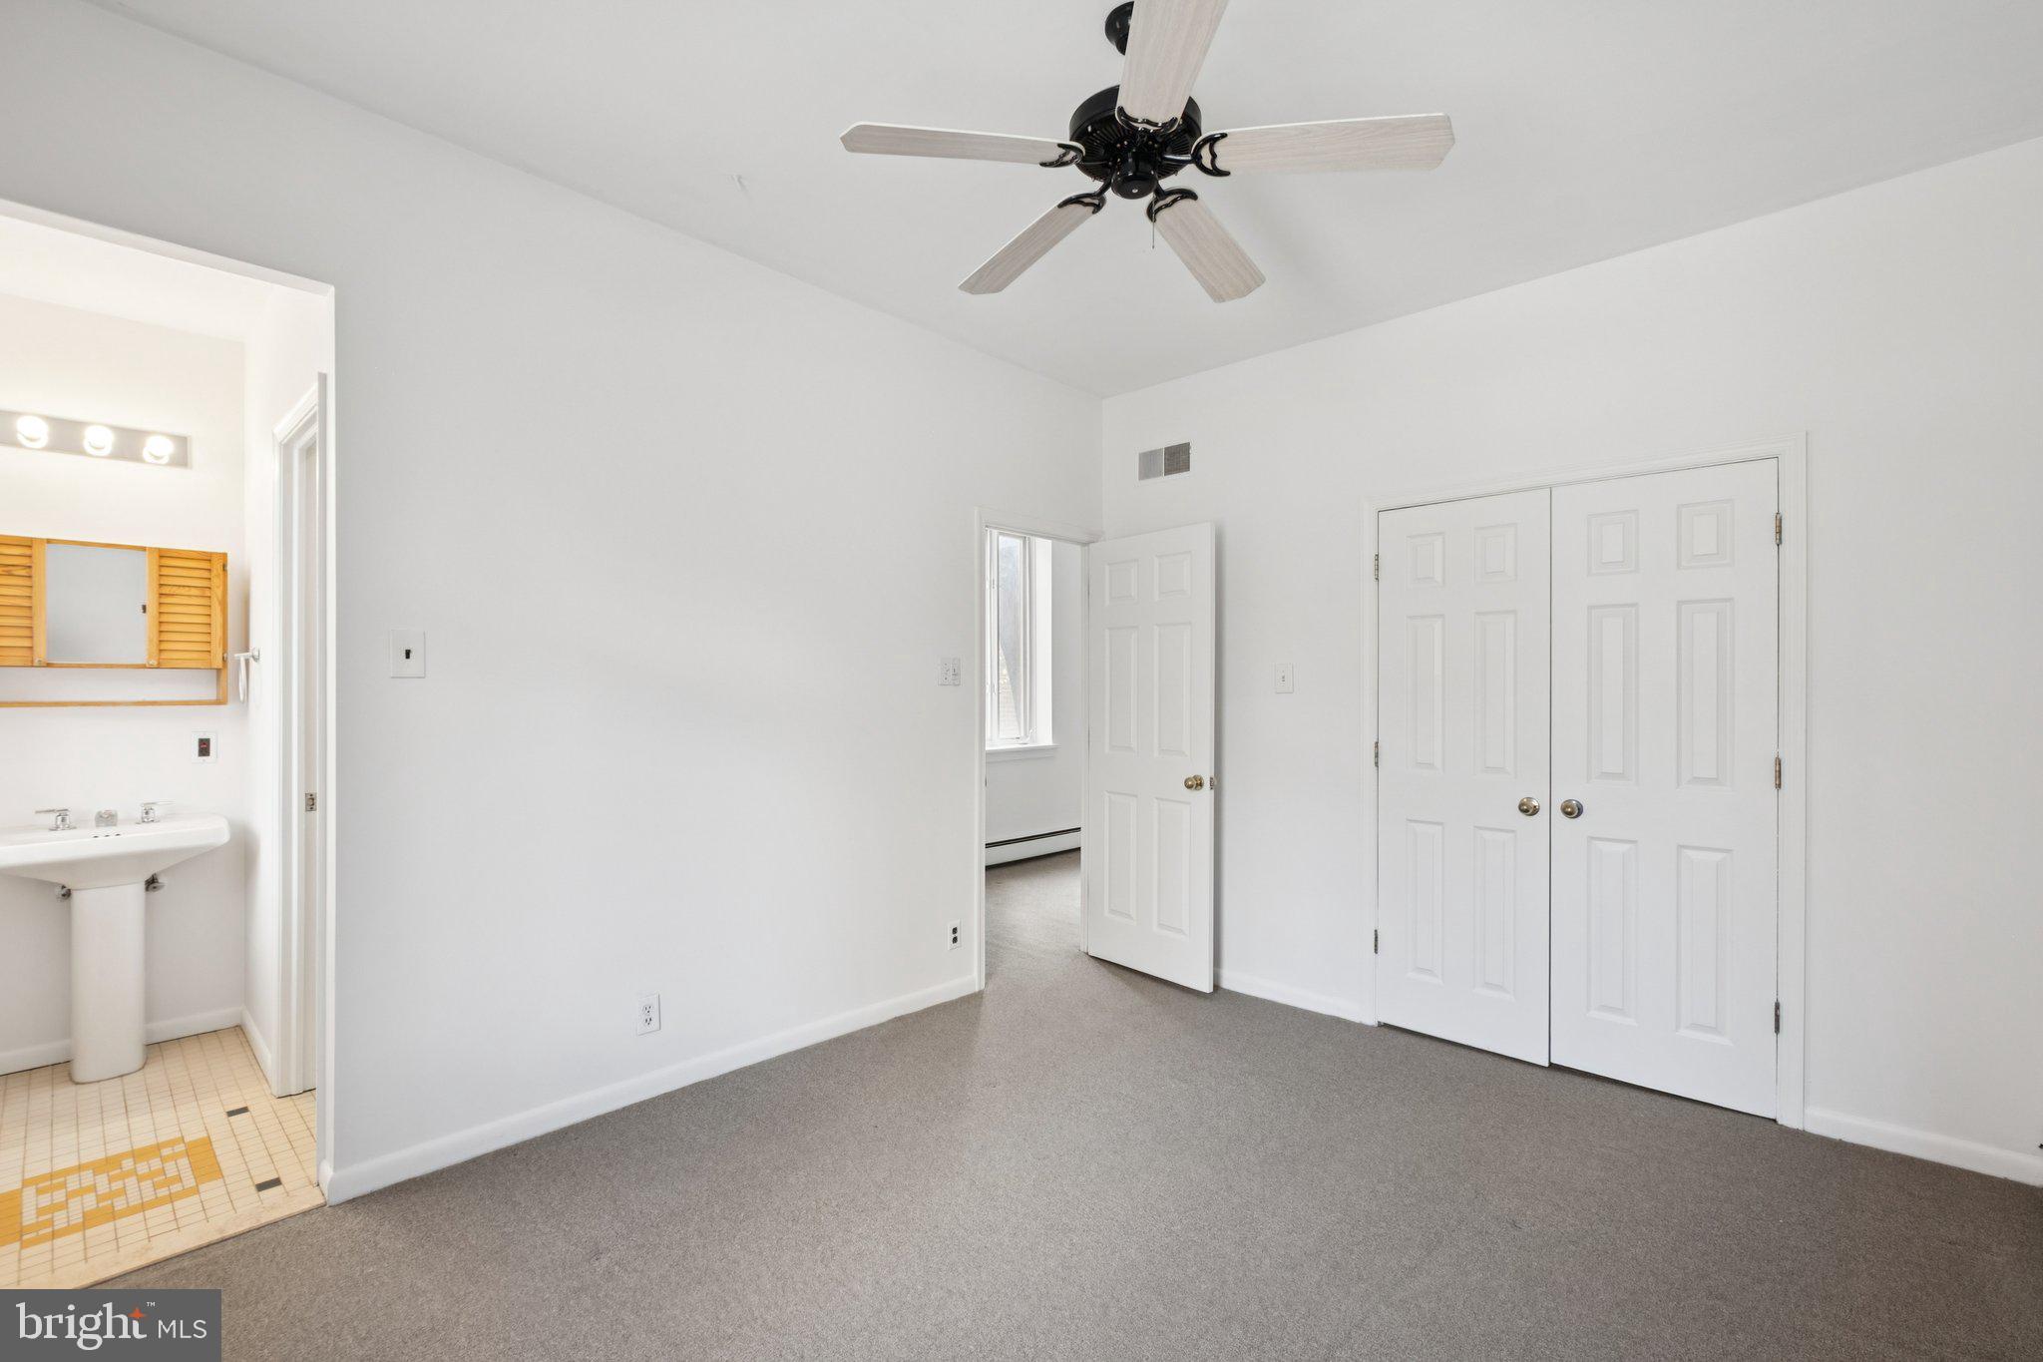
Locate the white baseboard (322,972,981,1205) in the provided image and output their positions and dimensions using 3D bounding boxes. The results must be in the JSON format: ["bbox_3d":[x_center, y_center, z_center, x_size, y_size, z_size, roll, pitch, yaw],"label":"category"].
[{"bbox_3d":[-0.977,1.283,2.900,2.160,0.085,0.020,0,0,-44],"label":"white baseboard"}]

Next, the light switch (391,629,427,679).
[{"bbox_3d":[-1.637,-0.072,2.272,0.077,0.126,0.012,0,0,-44],"label":"light switch"}]

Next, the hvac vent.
[{"bbox_3d":[0.656,-1.010,3.910,0.283,0.137,0.020,0,0,43],"label":"hvac vent"}]

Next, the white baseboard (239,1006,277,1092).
[{"bbox_3d":[-2.700,1.280,3.005,0.770,0.085,0.018,0,0,42],"label":"white baseboard"}]

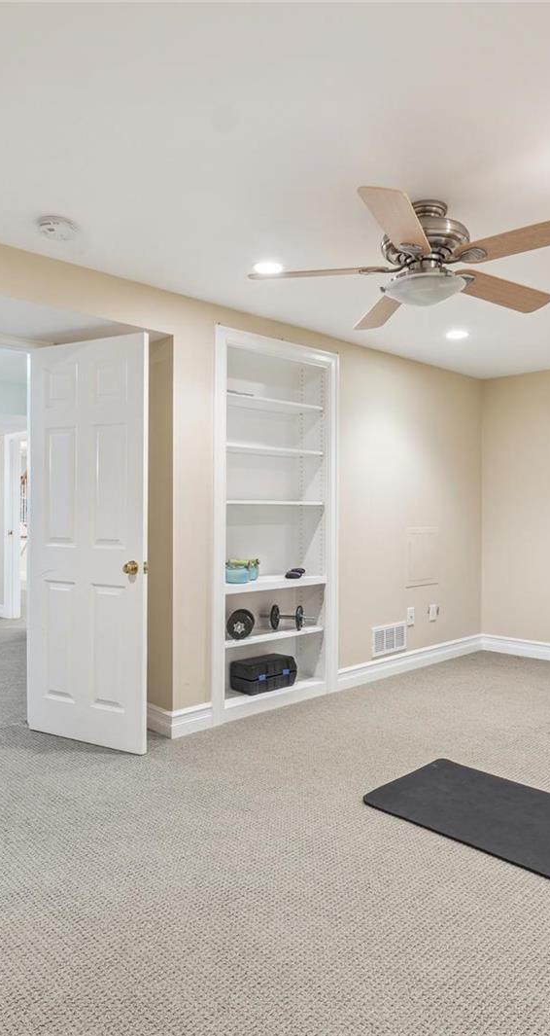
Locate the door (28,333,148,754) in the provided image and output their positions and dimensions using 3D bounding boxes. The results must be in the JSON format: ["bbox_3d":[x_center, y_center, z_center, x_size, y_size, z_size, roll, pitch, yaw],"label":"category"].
[{"bbox_3d":[-0.969,0.132,3.100,0.763,2.032,0.035,1,1,27],"label":"door"}]

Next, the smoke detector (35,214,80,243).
[{"bbox_3d":[-0.862,-1.145,2.406,0.150,0.046,0.150,0,1,0],"label":"smoke detector"}]

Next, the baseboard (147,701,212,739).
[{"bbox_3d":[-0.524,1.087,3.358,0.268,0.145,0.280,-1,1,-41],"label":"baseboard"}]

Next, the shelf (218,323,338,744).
[{"bbox_3d":[-0.046,0.043,3.776,1.015,2.223,0.305,-1,1,-41],"label":"shelf"}]

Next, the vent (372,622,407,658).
[{"bbox_3d":[0.842,0.878,4.385,0.395,0.203,0.014,-1,1,-41],"label":"vent"}]

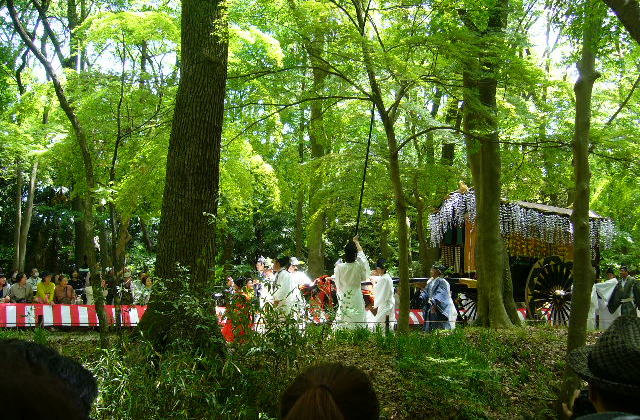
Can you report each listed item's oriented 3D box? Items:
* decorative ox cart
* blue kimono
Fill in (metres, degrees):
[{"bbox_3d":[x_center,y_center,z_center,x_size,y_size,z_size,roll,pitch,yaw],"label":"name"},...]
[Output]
[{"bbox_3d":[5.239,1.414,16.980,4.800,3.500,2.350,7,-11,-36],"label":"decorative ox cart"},{"bbox_3d":[2.676,2.173,14.800,0.680,1.300,0.600,2,-4,-22],"label":"blue kimono"}]

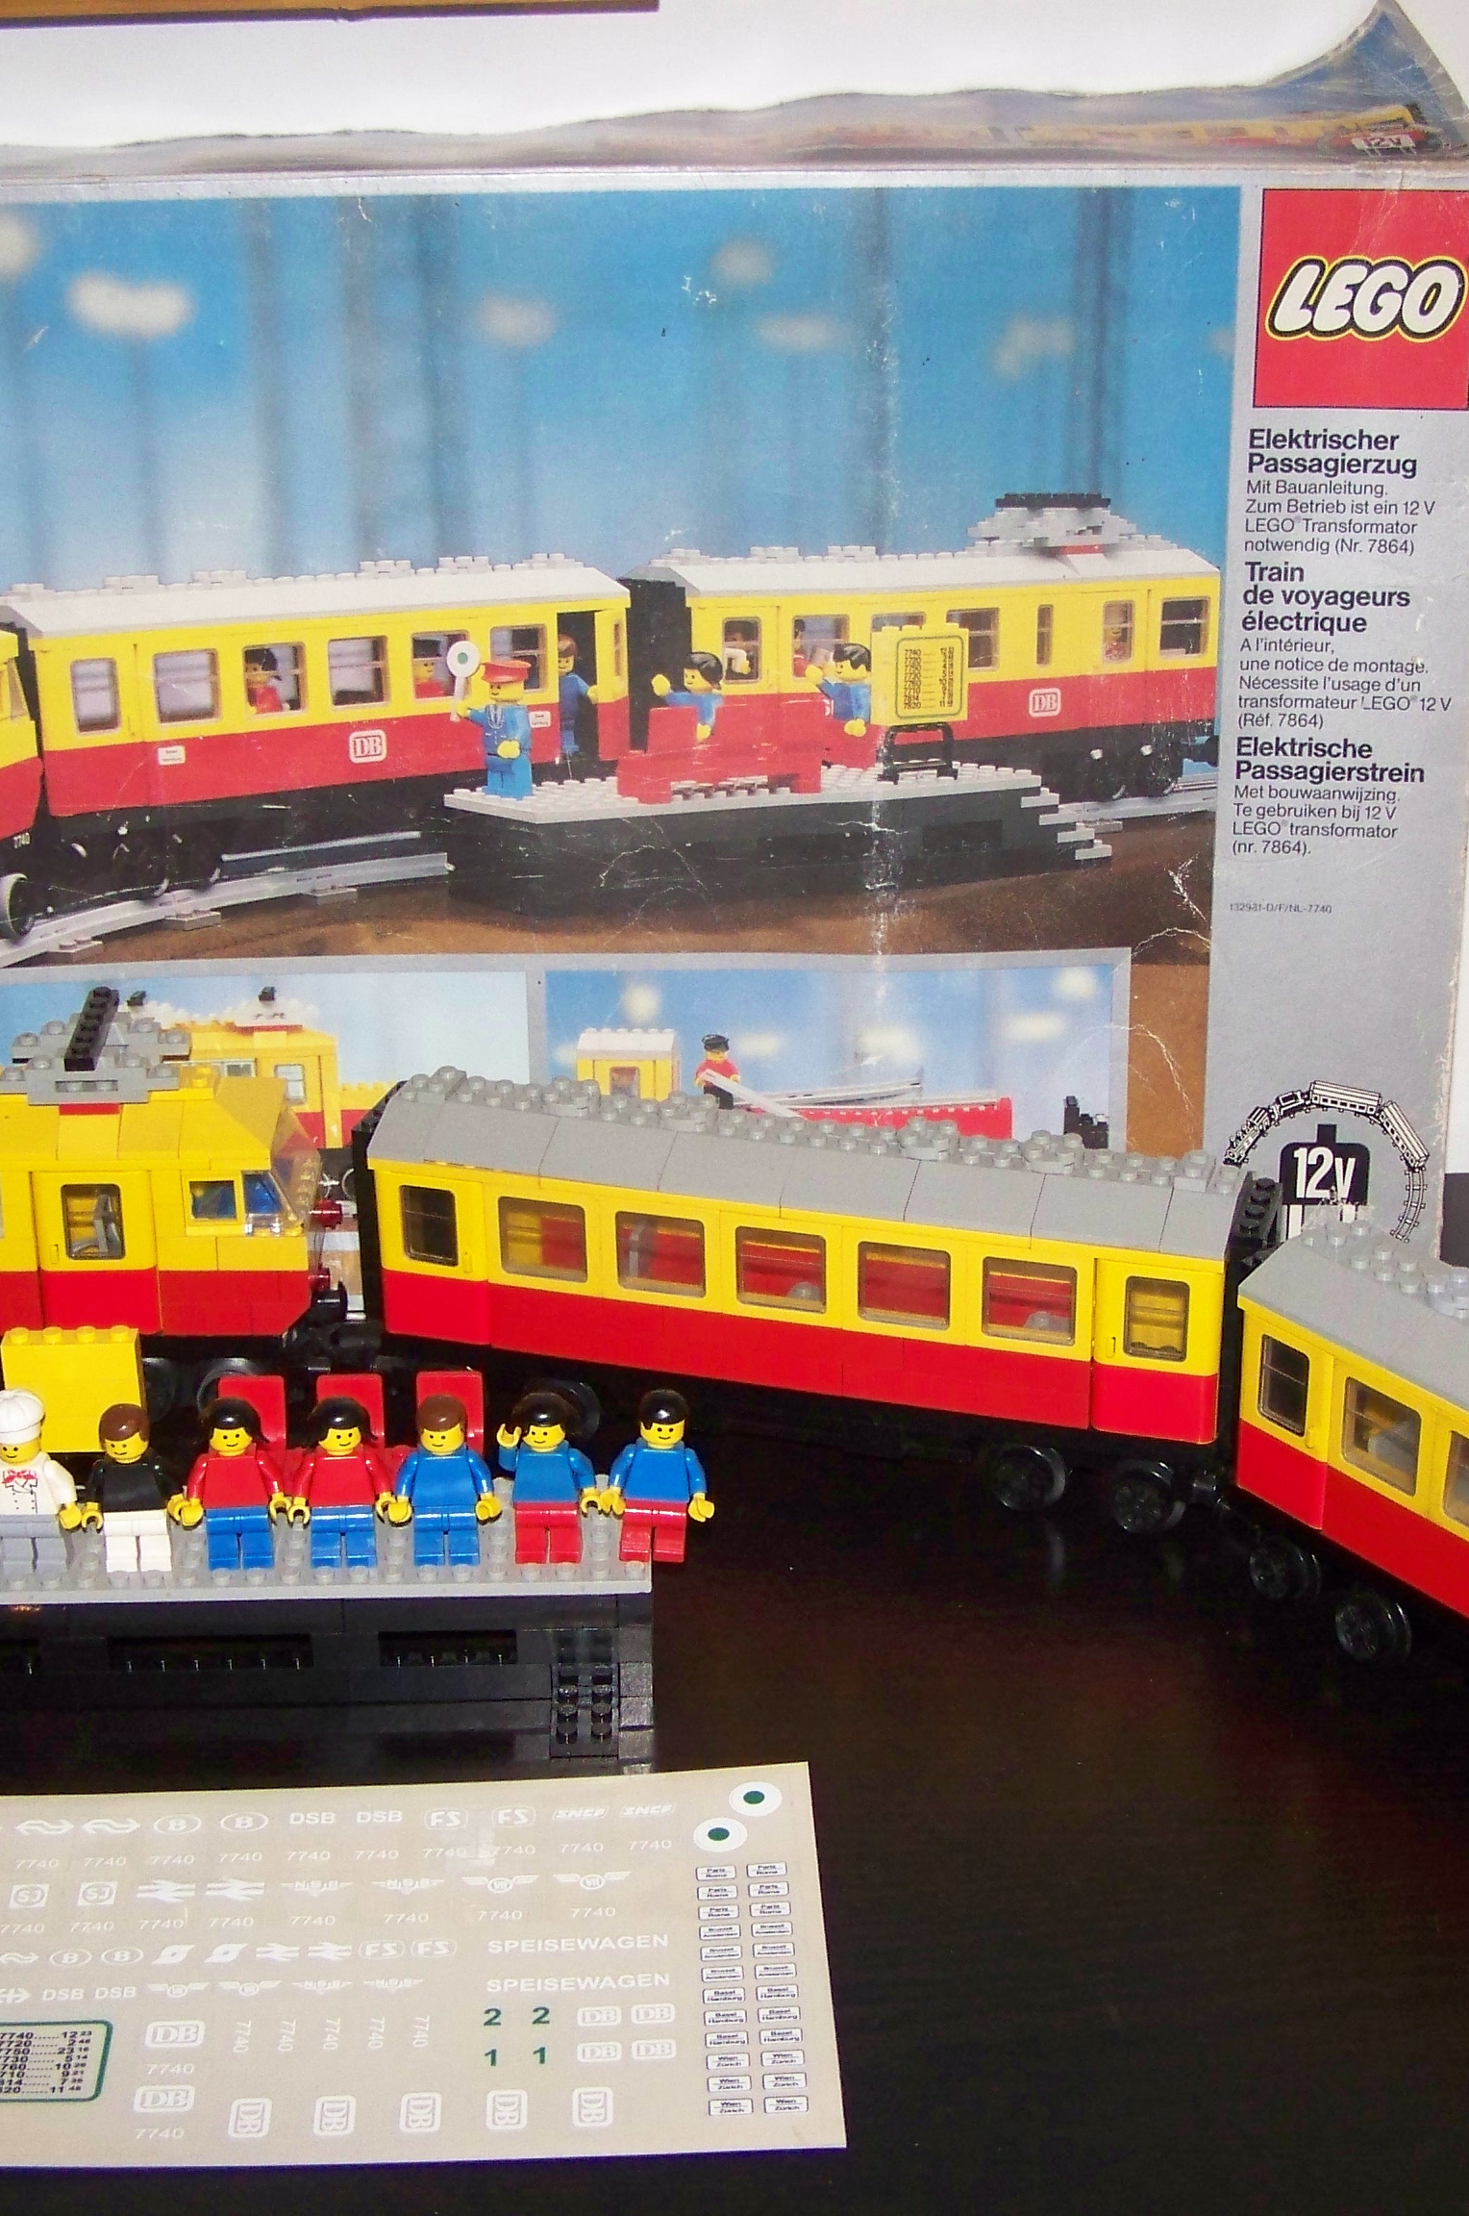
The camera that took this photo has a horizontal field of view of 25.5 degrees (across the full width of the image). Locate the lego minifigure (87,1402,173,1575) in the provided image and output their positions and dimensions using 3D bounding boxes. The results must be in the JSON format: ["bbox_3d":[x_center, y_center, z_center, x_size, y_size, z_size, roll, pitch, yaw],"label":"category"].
[{"bbox_3d":[-0.140,0.089,0.757,0.025,0.042,0.015,-1,24,0],"label":"lego minifigure"}]

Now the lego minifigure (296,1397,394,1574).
[{"bbox_3d":[-0.092,0.088,0.757,0.025,0.042,0.015,-1,24,0],"label":"lego minifigure"}]

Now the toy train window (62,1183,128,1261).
[{"bbox_3d":[-0.172,0.031,0.870,0.016,0.022,0.004,0,23,0],"label":"toy train window"}]

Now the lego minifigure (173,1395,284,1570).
[{"bbox_3d":[-0.117,0.089,0.765,0.025,0.043,0.015,-2,23,-4],"label":"lego minifigure"}]

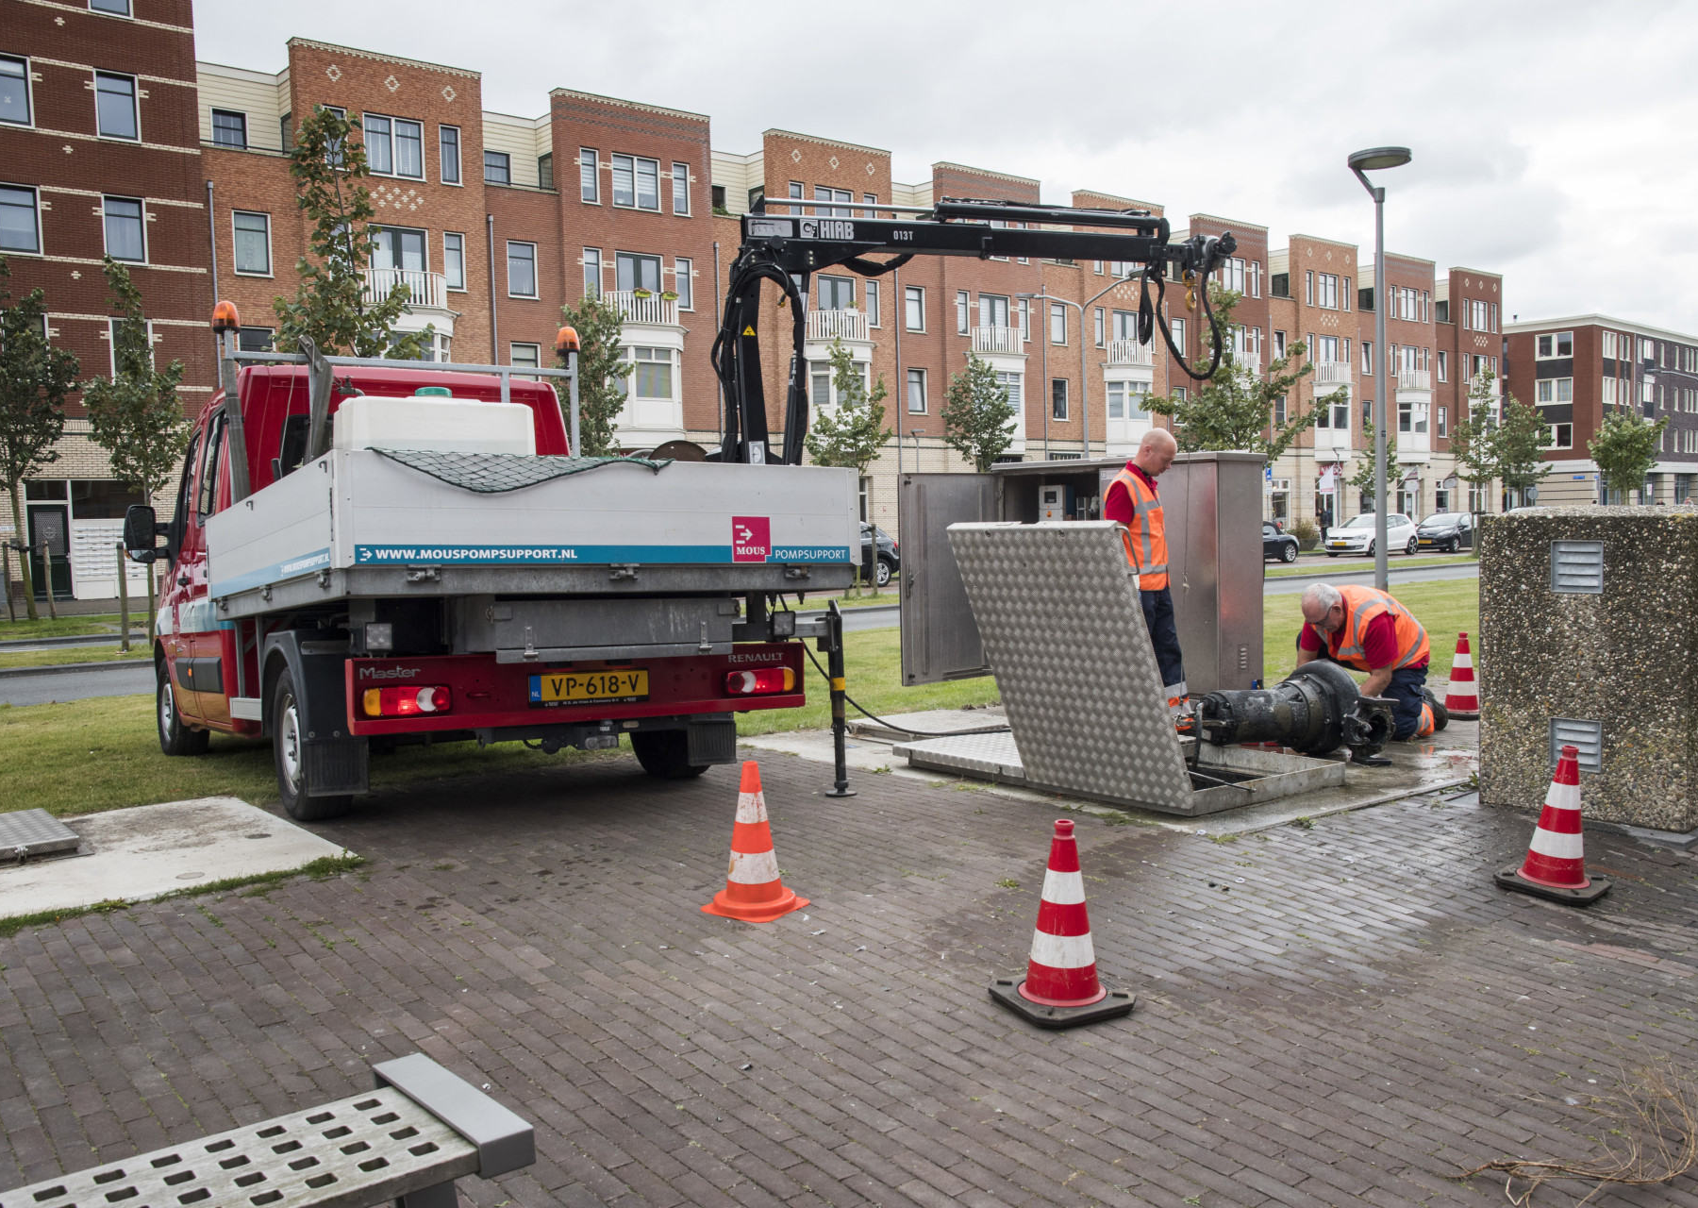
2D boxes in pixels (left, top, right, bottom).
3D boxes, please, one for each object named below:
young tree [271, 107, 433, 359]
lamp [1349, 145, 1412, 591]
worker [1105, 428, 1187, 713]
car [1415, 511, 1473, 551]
[{"bbox_3d":[-4.985,-2.089,14.200,1.900,5.850,1.900,-4,4,-39],"label":"young tree"},{"bbox_3d":[4.652,-1.759,12.300,0.570,4.470,0.560,-1,3,12],"label":"lamp"},{"bbox_3d":[1.772,-0.158,8.300,0.420,1.740,0.540,1,4,33],"label":"worker"},{"bbox_3d":[22.964,-2.704,53.600,3.950,1.480,1.720,-4,4,-39],"label":"car"}]

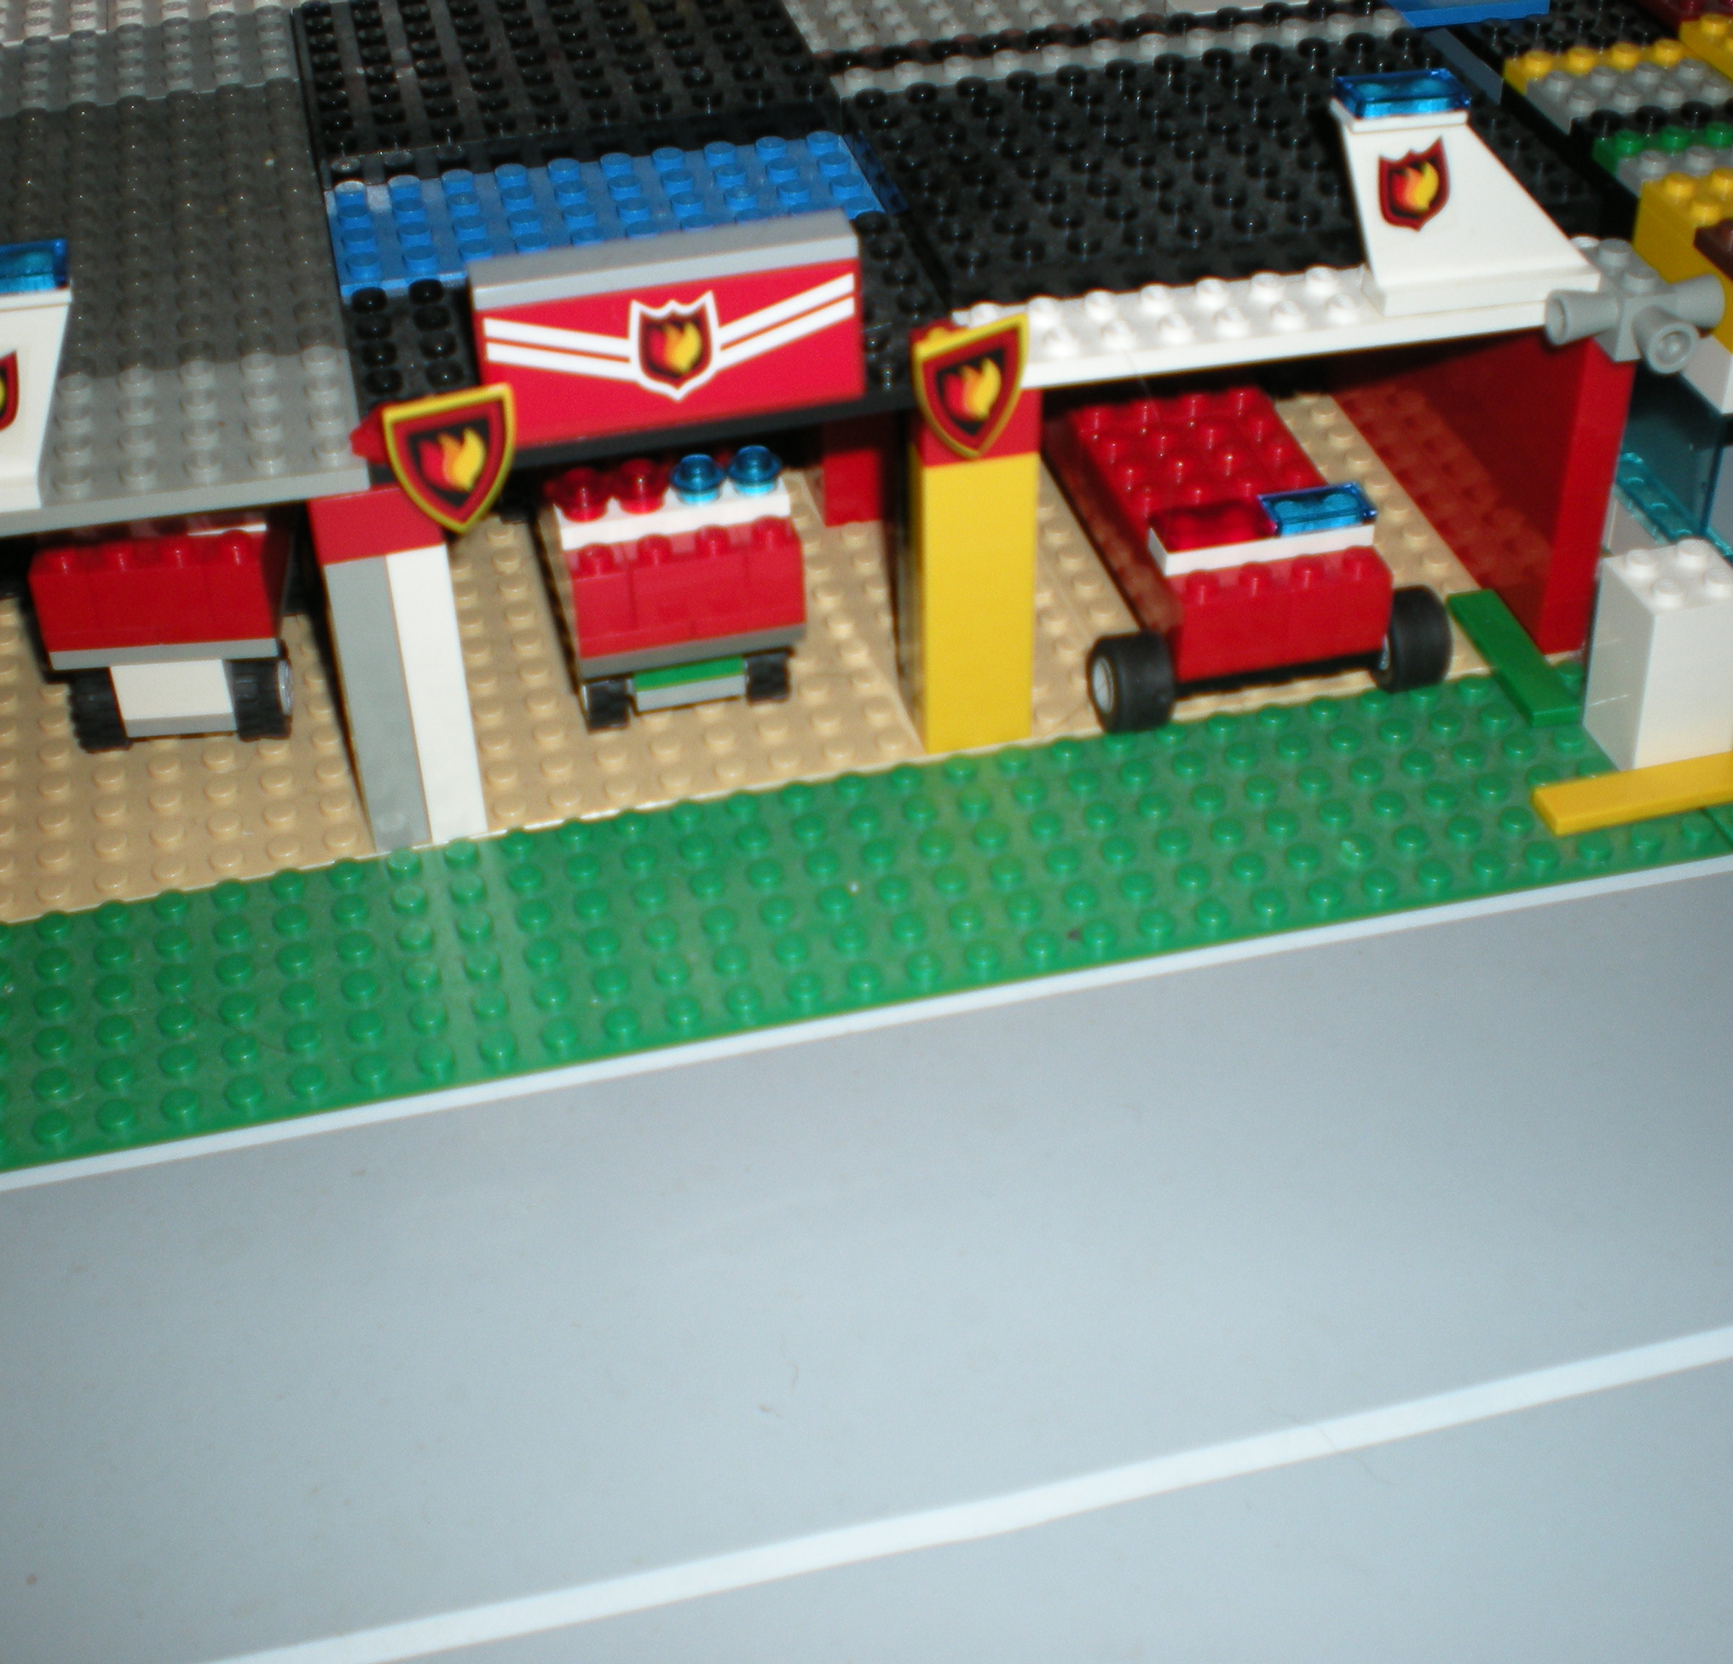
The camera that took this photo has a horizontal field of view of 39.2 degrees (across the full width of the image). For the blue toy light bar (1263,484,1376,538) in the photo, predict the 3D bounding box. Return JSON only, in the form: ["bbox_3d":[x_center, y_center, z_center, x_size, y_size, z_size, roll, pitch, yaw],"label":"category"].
[{"bbox_3d":[0.065,-0.046,0.352,0.016,0.003,0.008,-10,40,-10],"label":"blue toy light bar"}]

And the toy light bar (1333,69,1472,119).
[{"bbox_3d":[0.069,-0.095,0.313,0.016,0.003,0.008,-8,39,-8],"label":"toy light bar"}]

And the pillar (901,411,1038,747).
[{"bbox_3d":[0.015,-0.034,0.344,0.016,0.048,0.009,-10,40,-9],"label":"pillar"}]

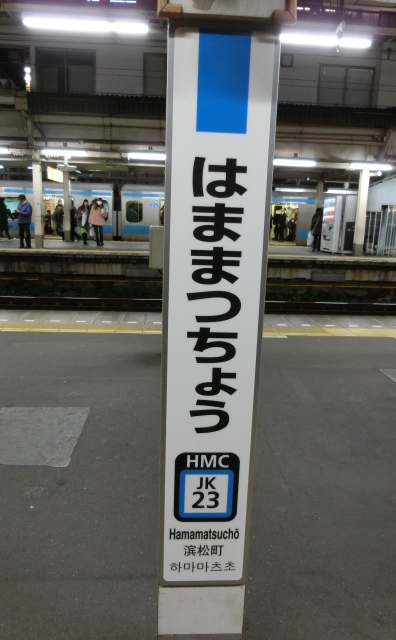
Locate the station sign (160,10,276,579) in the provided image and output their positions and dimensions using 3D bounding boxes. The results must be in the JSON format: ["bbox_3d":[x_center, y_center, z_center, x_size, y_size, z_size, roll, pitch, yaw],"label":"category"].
[{"bbox_3d":[0.032,0.050,1.093,0.230,1.324,0.040,1,13,-4],"label":"station sign"}]

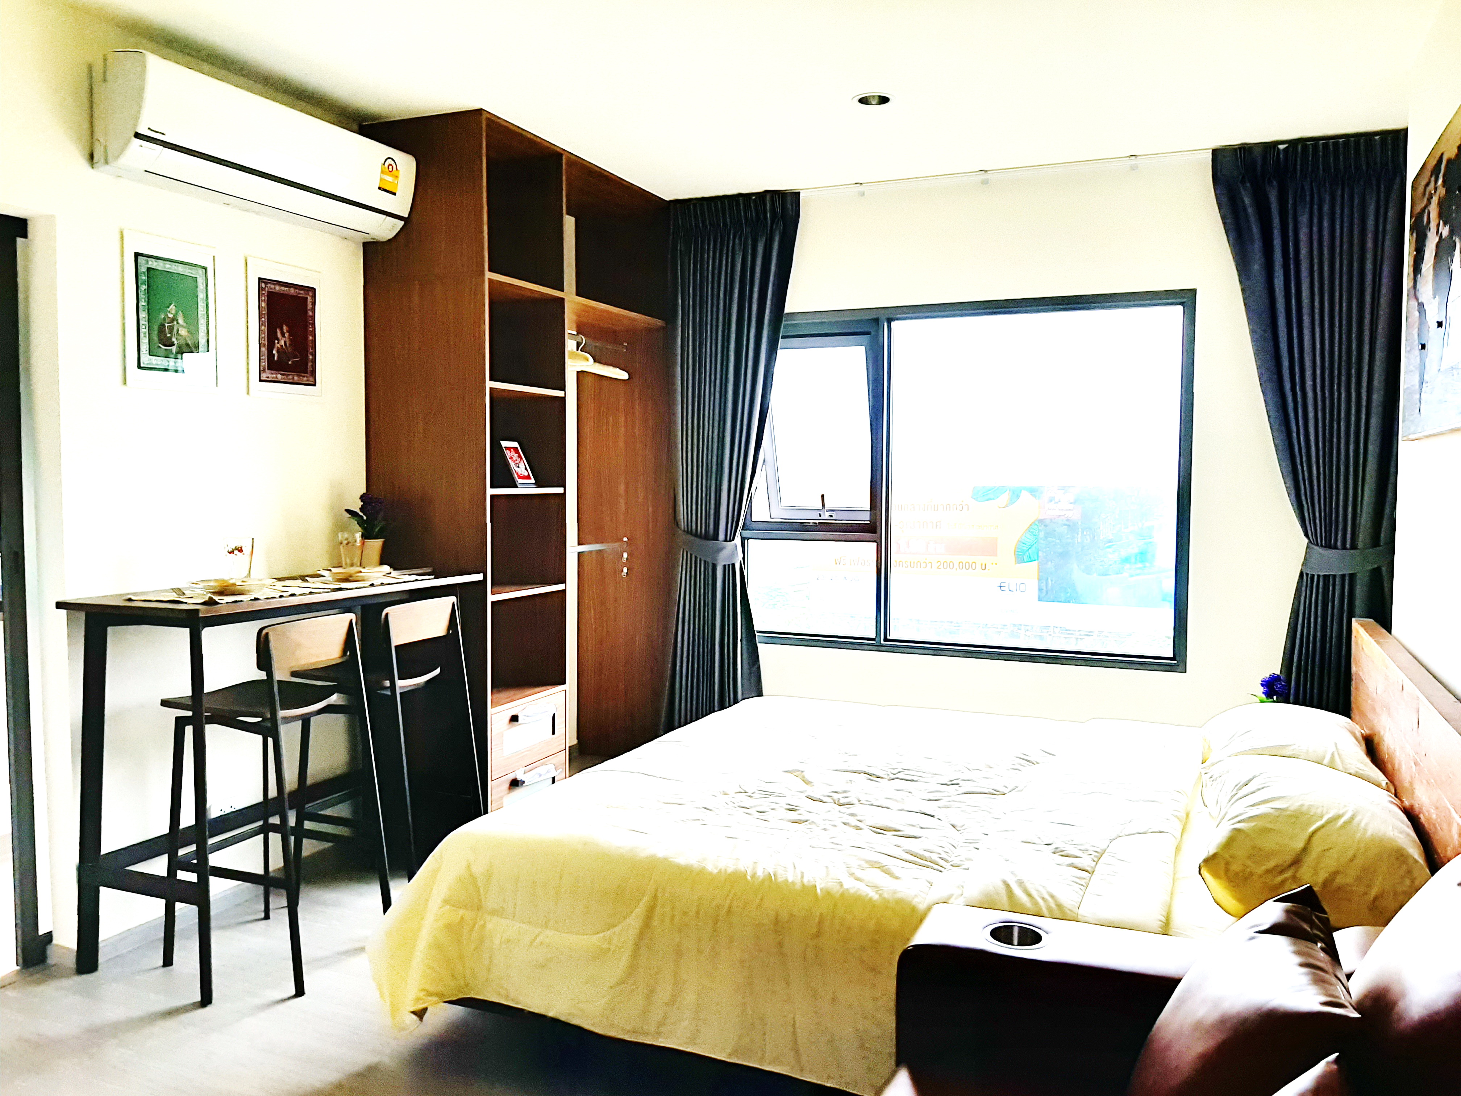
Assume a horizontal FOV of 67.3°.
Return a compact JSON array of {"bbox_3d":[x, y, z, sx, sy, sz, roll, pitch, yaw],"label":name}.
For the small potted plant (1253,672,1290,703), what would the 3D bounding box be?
[{"bbox_3d":[1.912,0.575,3.889,0.130,0.280,0.130,2,4,24],"label":"small potted plant"}]

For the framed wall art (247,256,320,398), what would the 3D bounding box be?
[{"bbox_3d":[-1.475,-0.722,3.649,0.021,0.438,0.316,2,4,24],"label":"framed wall art"}]

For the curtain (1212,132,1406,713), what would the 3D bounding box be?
[{"bbox_3d":[2.059,-0.178,4.006,0.616,2.565,0.139,2,4,24],"label":"curtain"}]

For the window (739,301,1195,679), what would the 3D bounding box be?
[{"bbox_3d":[0.918,-0.279,4.642,1.902,1.474,0.097,2,4,24],"label":"window"}]

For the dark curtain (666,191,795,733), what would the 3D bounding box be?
[{"bbox_3d":[-0.003,-0.265,5.020,0.640,2.655,0.140,2,4,24],"label":"dark curtain"}]

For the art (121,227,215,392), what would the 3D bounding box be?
[{"bbox_3d":[-1.667,-0.699,3.281,0.025,0.434,0.318,2,4,24],"label":"art"}]

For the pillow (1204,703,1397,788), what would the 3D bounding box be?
[{"bbox_3d":[1.598,0.588,3.147,0.460,0.190,0.740,2,4,24],"label":"pillow"}]

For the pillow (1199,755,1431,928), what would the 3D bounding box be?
[{"bbox_3d":[1.219,0.596,2.319,0.422,0.194,0.693,2,4,24],"label":"pillow"}]

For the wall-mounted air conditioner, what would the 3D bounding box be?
[{"bbox_3d":[-1.441,-1.215,3.445,0.222,0.289,1.047,2,4,24],"label":"wall-mounted air conditioner"}]

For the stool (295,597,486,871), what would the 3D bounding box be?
[{"bbox_3d":[-1.112,0.658,3.560,0.519,0.988,0.388,2,4,24],"label":"stool"}]

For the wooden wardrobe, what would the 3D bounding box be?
[{"bbox_3d":[-0.816,-0.225,4.591,0.545,2.675,1.379,2,4,24],"label":"wooden wardrobe"}]

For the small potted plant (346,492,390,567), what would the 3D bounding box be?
[{"bbox_3d":[-1.309,-0.054,3.941,0.135,0.290,0.135,2,4,24],"label":"small potted plant"}]

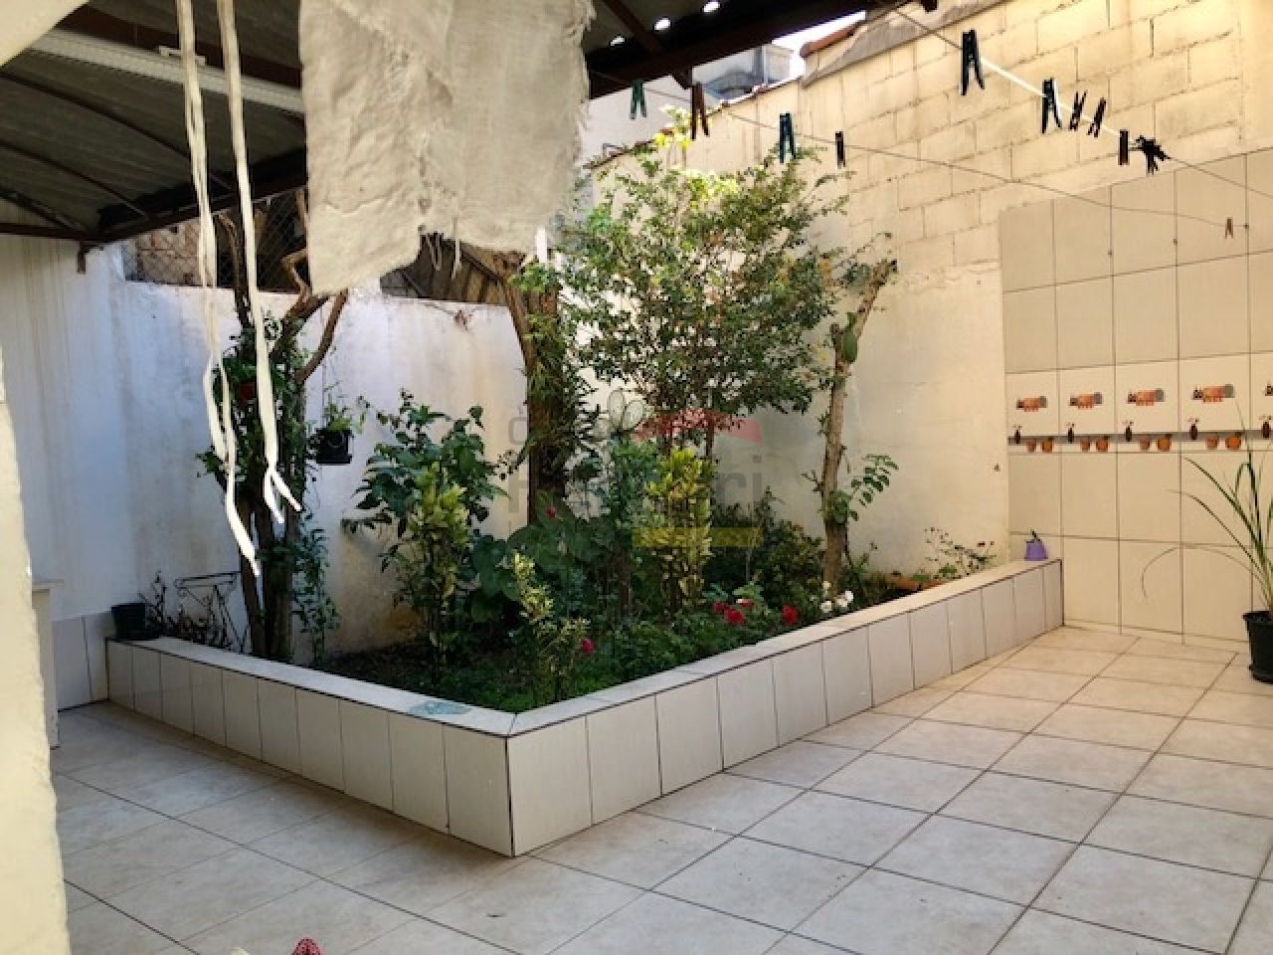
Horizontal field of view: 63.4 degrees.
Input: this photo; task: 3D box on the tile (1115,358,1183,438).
[{"bbox_3d":[2.618,-0.394,5.279,0.012,0.395,0.320,-5,3,-37],"label":"tile"}]

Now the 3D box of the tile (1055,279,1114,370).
[{"bbox_3d":[2.382,-0.819,5.481,0.015,0.456,0.323,-6,5,-36],"label":"tile"}]

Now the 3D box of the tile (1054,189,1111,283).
[{"bbox_3d":[2.384,-1.286,5.497,0.012,0.462,0.320,-5,3,-37],"label":"tile"}]

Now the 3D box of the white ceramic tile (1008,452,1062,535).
[{"bbox_3d":[2.251,0.095,5.821,0.012,0.462,0.320,-5,3,-37],"label":"white ceramic tile"}]

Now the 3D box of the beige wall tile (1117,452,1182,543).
[{"bbox_3d":[2.630,0.103,5.279,0.015,0.456,0.323,-6,5,-36],"label":"beige wall tile"}]

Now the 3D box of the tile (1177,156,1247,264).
[{"bbox_3d":[2.740,-1.265,4.925,0.015,0.456,0.323,-6,5,-36],"label":"tile"}]

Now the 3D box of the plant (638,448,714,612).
[{"bbox_3d":[0.194,0.261,4.950,0.360,0.820,0.360,-4,4,0],"label":"plant"}]

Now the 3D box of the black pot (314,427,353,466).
[{"bbox_3d":[-1.485,-0.151,5.050,0.180,0.180,0.180,-3,4,0],"label":"black pot"}]

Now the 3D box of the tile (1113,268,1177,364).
[{"bbox_3d":[2.599,-0.821,5.260,0.012,0.462,0.320,-5,3,-37],"label":"tile"}]

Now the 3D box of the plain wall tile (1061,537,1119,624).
[{"bbox_3d":[2.465,0.555,5.572,0.015,0.456,0.323,-6,5,-36],"label":"plain wall tile"}]

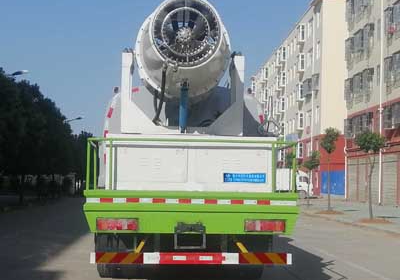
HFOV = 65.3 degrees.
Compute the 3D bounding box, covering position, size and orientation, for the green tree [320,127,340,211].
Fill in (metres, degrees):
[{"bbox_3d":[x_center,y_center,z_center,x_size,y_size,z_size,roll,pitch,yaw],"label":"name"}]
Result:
[{"bbox_3d":[5.605,1.203,13.400,0.850,3.500,0.850,1,-6,-2],"label":"green tree"}]

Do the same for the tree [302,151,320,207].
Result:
[{"bbox_3d":[5.504,1.900,15.400,0.850,2.700,0.850,1,-6,-2],"label":"tree"}]

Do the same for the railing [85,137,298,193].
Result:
[{"bbox_3d":[-0.097,0.304,3.800,2.380,0.620,0.500,1,-6,-2],"label":"railing"}]

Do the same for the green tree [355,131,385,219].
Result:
[{"bbox_3d":[5.704,1.144,10.500,0.980,2.850,0.980,1,-6,-2],"label":"green tree"}]

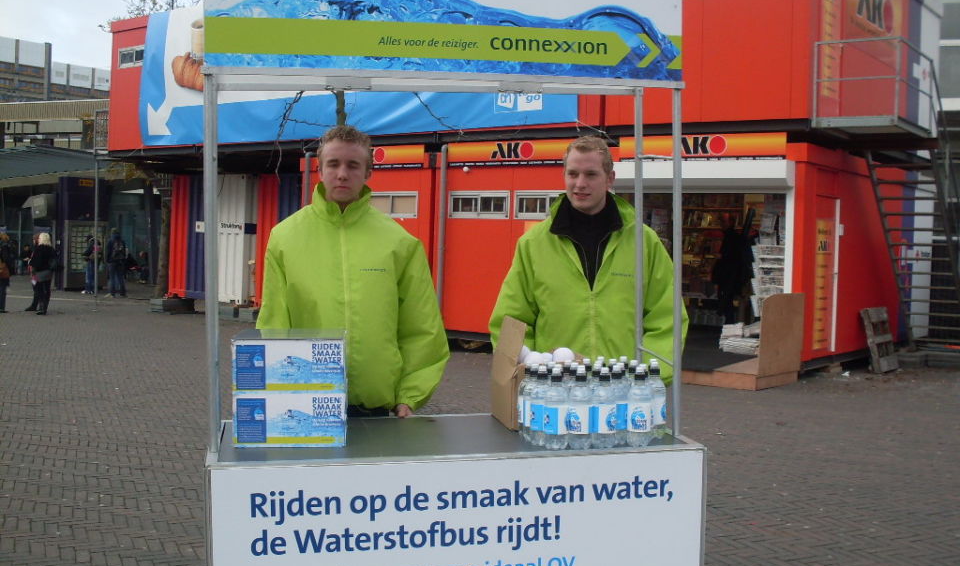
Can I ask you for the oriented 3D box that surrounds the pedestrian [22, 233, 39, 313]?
[{"bbox_3d":[-9.438,-0.222,22.300,0.450,1.660,0.500,3,2,17],"label":"pedestrian"}]

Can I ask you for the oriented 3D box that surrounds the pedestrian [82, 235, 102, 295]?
[{"bbox_3d":[-10.935,-0.521,29.700,0.450,1.670,0.500,3,2,28],"label":"pedestrian"}]

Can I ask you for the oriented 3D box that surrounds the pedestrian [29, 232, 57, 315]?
[{"bbox_3d":[-8.957,-0.195,21.600,0.430,1.690,0.520,3,2,30],"label":"pedestrian"}]

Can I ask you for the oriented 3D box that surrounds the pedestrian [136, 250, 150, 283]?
[{"bbox_3d":[-11.911,-0.584,37.300,0.700,1.220,0.500,1,2,-35],"label":"pedestrian"}]

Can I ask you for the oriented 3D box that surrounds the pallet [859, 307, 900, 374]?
[{"bbox_3d":[5.742,0.815,15.100,0.115,0.902,0.863,-14,-9,36],"label":"pallet"}]

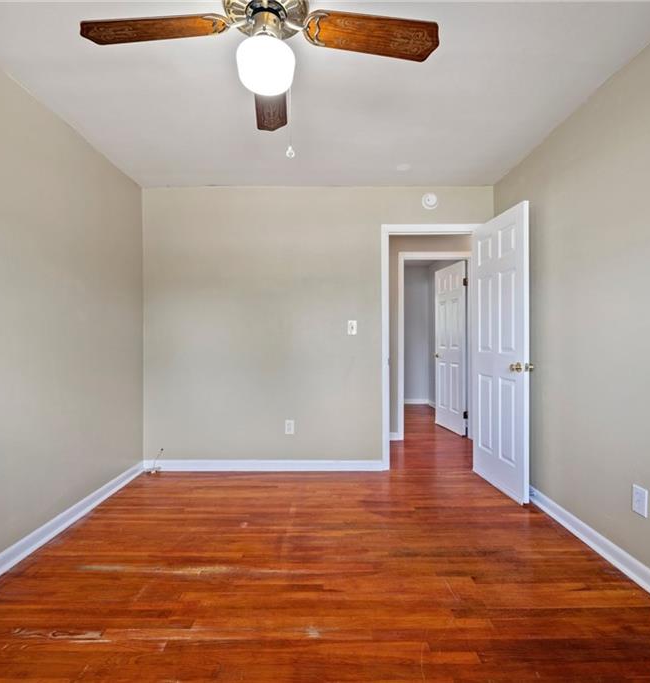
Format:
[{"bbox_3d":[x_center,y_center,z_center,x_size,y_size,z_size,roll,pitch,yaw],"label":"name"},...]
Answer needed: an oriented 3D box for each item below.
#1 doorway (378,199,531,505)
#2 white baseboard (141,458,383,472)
[{"bbox_3d":[0.935,0.065,3.080,0.900,2.090,0.780,0,0,0],"label":"doorway"},{"bbox_3d":[-0.529,1.063,3.400,2.050,0.100,0.018,0,0,0],"label":"white baseboard"}]

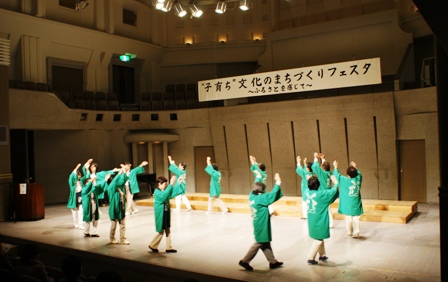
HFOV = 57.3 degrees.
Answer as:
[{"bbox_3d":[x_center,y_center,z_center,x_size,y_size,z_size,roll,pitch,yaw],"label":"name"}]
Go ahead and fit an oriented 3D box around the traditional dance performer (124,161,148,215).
[{"bbox_3d":[-2.803,1.489,13.000,0.850,1.680,0.500,-2,1,14],"label":"traditional dance performer"}]

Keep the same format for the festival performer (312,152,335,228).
[{"bbox_3d":[2.534,1.242,10.400,0.520,1.900,0.580,-2,1,-37],"label":"festival performer"}]

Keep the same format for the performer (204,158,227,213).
[{"bbox_3d":[-0.265,1.367,12.859,0.620,1.763,0.500,-2,-1,26],"label":"performer"}]

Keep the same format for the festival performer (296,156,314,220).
[{"bbox_3d":[2.257,1.287,11.387,0.480,1.713,0.480,-3,-1,44],"label":"festival performer"}]

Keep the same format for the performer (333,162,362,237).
[{"bbox_3d":[2.747,1.266,9.122,0.550,1.665,0.480,-2,-1,-25],"label":"performer"}]

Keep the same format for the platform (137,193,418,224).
[{"bbox_3d":[1.143,2.058,13.371,9.162,0.297,1.870,-2,-1,32],"label":"platform"}]

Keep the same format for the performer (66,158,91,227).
[{"bbox_3d":[-3.957,1.474,11.200,0.560,1.850,0.560,-2,0,28],"label":"performer"}]

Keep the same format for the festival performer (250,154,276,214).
[{"bbox_3d":[1.144,1.308,12.200,0.650,1.800,0.520,-2,1,34],"label":"festival performer"}]

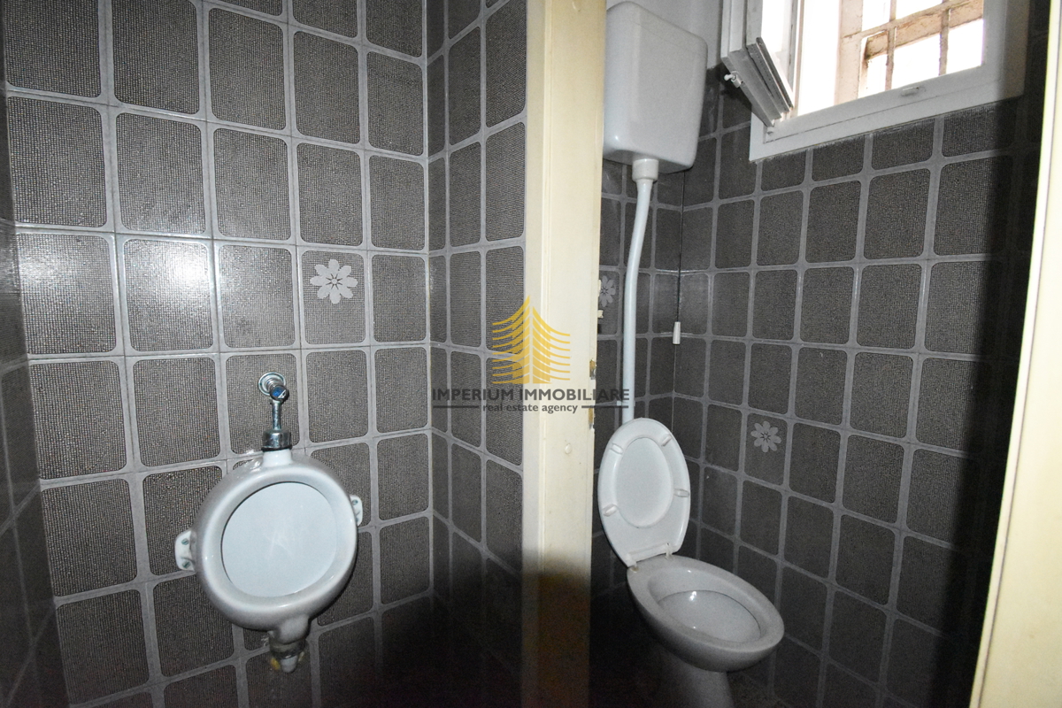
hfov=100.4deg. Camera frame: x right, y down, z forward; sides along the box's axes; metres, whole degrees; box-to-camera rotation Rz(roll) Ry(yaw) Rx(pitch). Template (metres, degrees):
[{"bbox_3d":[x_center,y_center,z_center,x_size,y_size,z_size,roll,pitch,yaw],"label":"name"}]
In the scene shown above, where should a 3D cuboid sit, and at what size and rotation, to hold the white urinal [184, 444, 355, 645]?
[{"bbox_3d":[-0.499,0.429,0.889,0.345,0.430,0.270,-3,7,-32],"label":"white urinal"}]

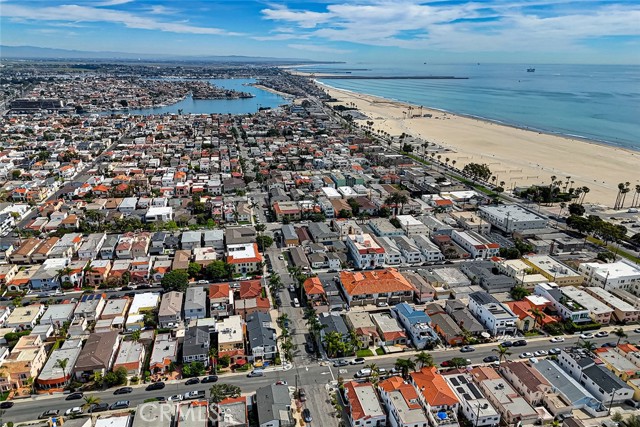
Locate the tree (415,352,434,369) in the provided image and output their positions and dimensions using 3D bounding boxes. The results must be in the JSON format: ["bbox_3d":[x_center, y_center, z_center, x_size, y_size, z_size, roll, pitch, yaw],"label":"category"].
[{"bbox_3d":[34.680,49.230,153.450,5.600,6.400,5.600,-4,19,-12],"label":"tree"}]

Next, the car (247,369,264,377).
[{"bbox_3d":[-20.820,52.190,151.070,4.700,1.650,1.850,-4,19,-12],"label":"car"}]

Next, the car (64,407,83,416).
[{"bbox_3d":[-71.290,57.520,134.340,4.600,1.470,1.820,-4,19,-12],"label":"car"}]

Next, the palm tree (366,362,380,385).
[{"bbox_3d":[15.723,48.020,137.592,4.293,6.711,4.293,0,18,0],"label":"palm tree"}]

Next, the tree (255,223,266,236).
[{"bbox_3d":[-32.603,9.155,250.919,6.100,8.300,6.100,-3,19,-10],"label":"tree"}]

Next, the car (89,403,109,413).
[{"bbox_3d":[-60.918,53.531,127.432,4.800,1.600,1.900,-3,19,-11],"label":"car"}]

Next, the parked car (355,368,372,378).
[{"bbox_3d":[14.420,52.140,151.530,5.000,1.850,1.950,-4,19,-12],"label":"parked car"}]

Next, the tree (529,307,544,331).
[{"bbox_3d":[77.198,38.480,165.477,5.519,8.155,5.519,-3,19,-11],"label":"tree"}]

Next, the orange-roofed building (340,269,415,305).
[{"bbox_3d":[22.545,29.842,190.644,26.200,7.600,22.800,-3,19,-10],"label":"orange-roofed building"}]

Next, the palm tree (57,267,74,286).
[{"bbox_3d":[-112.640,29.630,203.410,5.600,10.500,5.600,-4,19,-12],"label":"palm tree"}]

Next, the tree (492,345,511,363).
[{"bbox_3d":[57.927,44.807,146.312,5.700,7.500,5.700,-3,19,-10],"label":"tree"}]

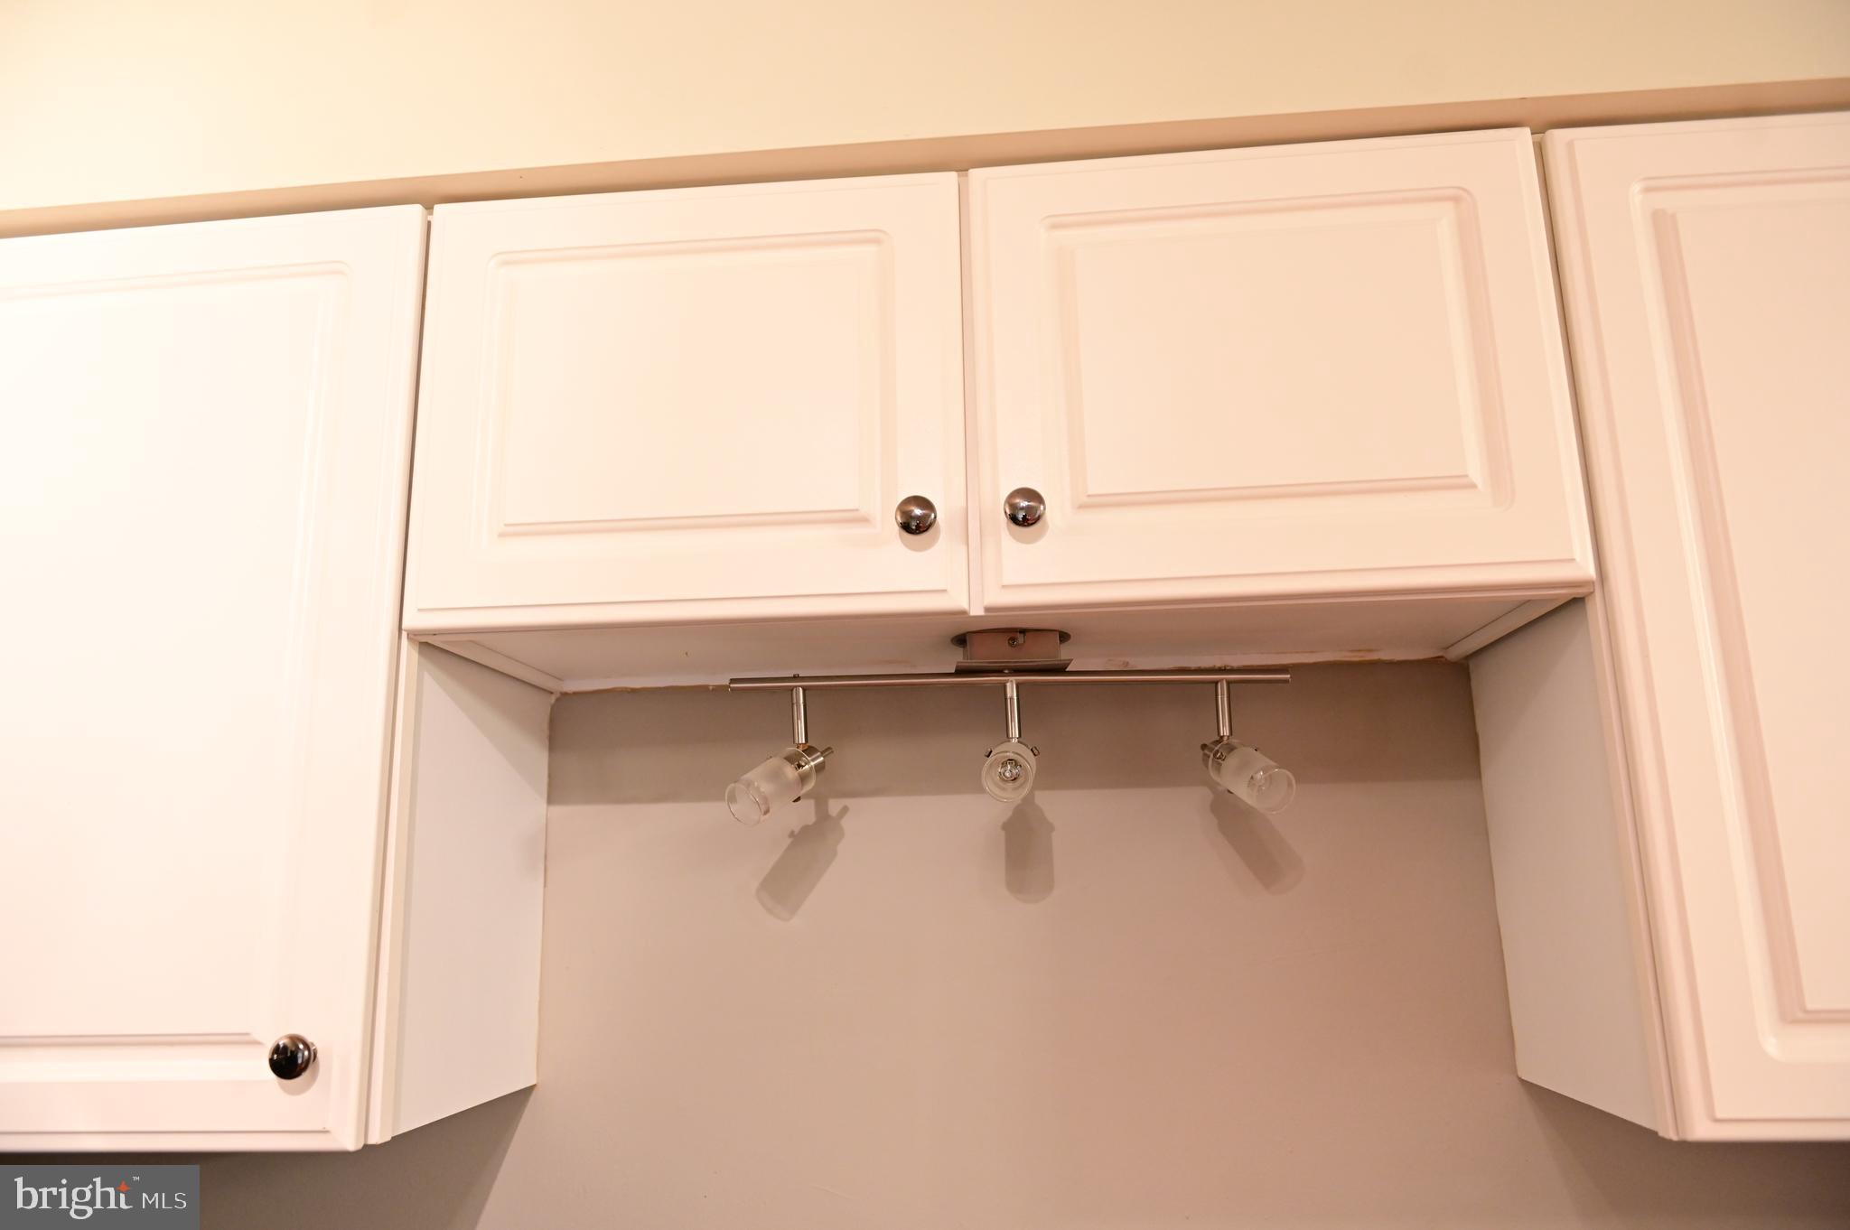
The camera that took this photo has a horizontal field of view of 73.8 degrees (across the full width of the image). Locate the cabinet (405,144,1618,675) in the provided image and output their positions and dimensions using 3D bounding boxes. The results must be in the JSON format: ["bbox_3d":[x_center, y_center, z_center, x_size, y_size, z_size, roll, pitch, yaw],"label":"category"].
[{"bbox_3d":[0.053,-0.151,1.115,0.910,0.376,0.335,-2,-13,5],"label":"cabinet"}]

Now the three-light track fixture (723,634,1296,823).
[{"bbox_3d":[0.076,0.100,1.080,0.500,0.165,0.130,-1,-13,-1],"label":"three-light track fixture"}]

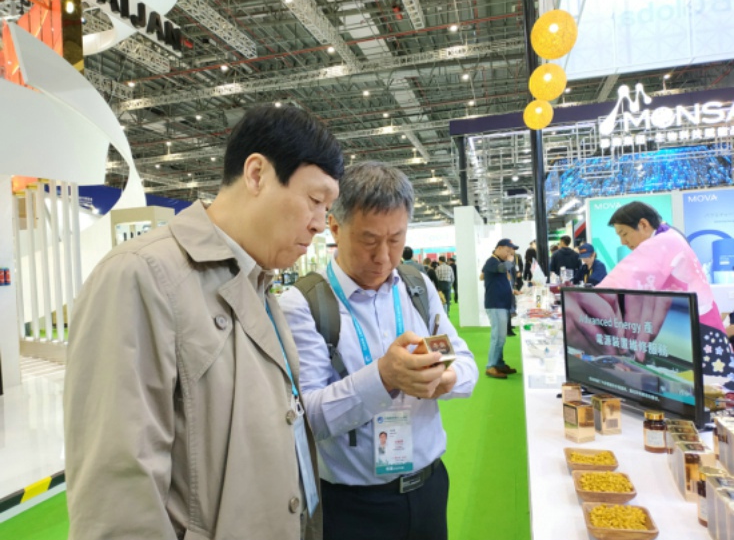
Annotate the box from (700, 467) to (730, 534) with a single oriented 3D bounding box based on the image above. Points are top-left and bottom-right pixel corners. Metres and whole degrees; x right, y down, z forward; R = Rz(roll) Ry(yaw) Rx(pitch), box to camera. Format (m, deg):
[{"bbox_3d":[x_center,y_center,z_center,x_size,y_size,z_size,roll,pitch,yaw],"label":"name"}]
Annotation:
[{"bbox_3d":[0.570,0.377,0.815,0.049,0.089,0.049,-4,-1,18],"label":"box"}]

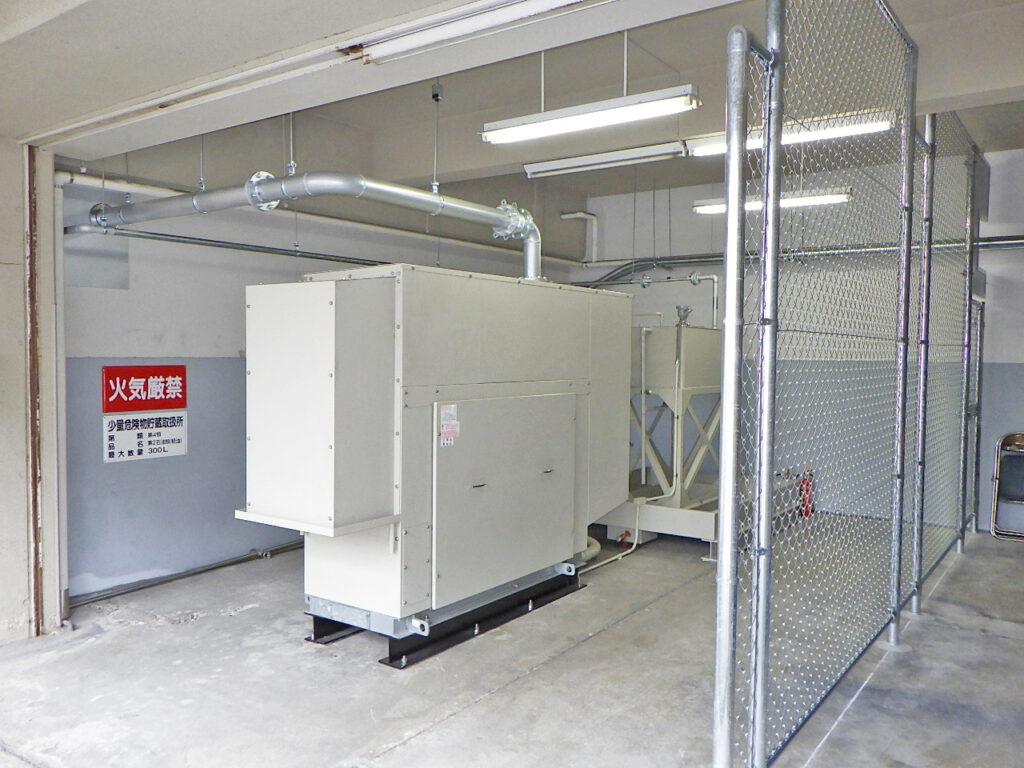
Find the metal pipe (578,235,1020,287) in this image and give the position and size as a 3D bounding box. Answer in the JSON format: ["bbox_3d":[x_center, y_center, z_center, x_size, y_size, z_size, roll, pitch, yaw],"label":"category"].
[{"bbox_3d":[2.638,-1.197,8.281,4.354,0.263,0.162,2,3,35],"label":"metal pipe"}]

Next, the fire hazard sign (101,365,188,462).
[{"bbox_3d":[-2.462,0.192,5.602,0.018,0.625,0.600,2,3,36],"label":"fire hazard sign"}]

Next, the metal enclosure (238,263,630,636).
[{"bbox_3d":[-0.248,0.315,5.181,0.765,1.879,2.891,2,3,35],"label":"metal enclosure"}]

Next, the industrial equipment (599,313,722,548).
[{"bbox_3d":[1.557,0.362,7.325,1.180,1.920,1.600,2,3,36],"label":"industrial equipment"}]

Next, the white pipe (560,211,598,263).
[{"bbox_3d":[0.788,-1.738,9.836,0.294,0.557,0.354,2,3,35],"label":"white pipe"}]

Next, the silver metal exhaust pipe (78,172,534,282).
[{"bbox_3d":[-1.203,-0.908,5.392,2.268,0.506,1.985,2,3,35],"label":"silver metal exhaust pipe"}]

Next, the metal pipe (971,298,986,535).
[{"bbox_3d":[4.258,0.315,7.558,0.057,2.091,0.057,2,3,35],"label":"metal pipe"}]

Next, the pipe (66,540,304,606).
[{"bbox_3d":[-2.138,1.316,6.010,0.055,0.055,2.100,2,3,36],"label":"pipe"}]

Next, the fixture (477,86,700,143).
[{"bbox_3d":[0.369,-1.382,4.311,1.250,0.115,0.200,2,3,36],"label":"fixture"}]

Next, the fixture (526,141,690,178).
[{"bbox_3d":[0.639,-1.555,5.815,1.250,0.090,0.160,2,3,35],"label":"fixture"}]

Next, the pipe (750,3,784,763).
[{"bbox_3d":[0.864,-0.152,2.797,0.058,3.320,0.058,2,3,36],"label":"pipe"}]

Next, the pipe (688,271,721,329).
[{"bbox_3d":[1.714,-0.750,7.356,0.280,0.500,0.090,2,3,36],"label":"pipe"}]

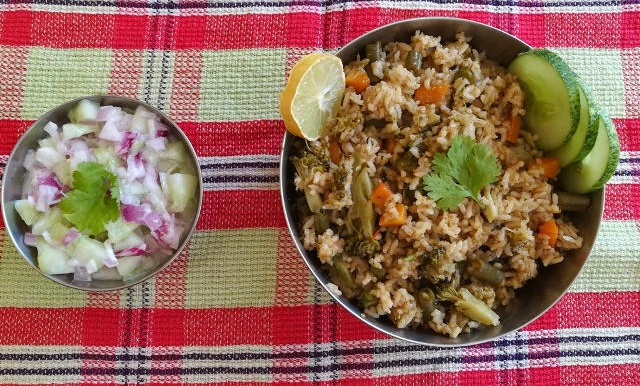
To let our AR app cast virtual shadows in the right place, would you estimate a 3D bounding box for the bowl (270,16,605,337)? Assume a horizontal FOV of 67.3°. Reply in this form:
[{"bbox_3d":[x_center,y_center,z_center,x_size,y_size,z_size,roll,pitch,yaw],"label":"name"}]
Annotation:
[{"bbox_3d":[0.070,-0.006,0.306,0.188,0.070,0.188,0,83,-3],"label":"bowl"}]

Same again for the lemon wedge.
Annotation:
[{"bbox_3d":[-0.006,-0.054,0.265,0.019,0.047,0.047,24,80,37],"label":"lemon wedge"}]

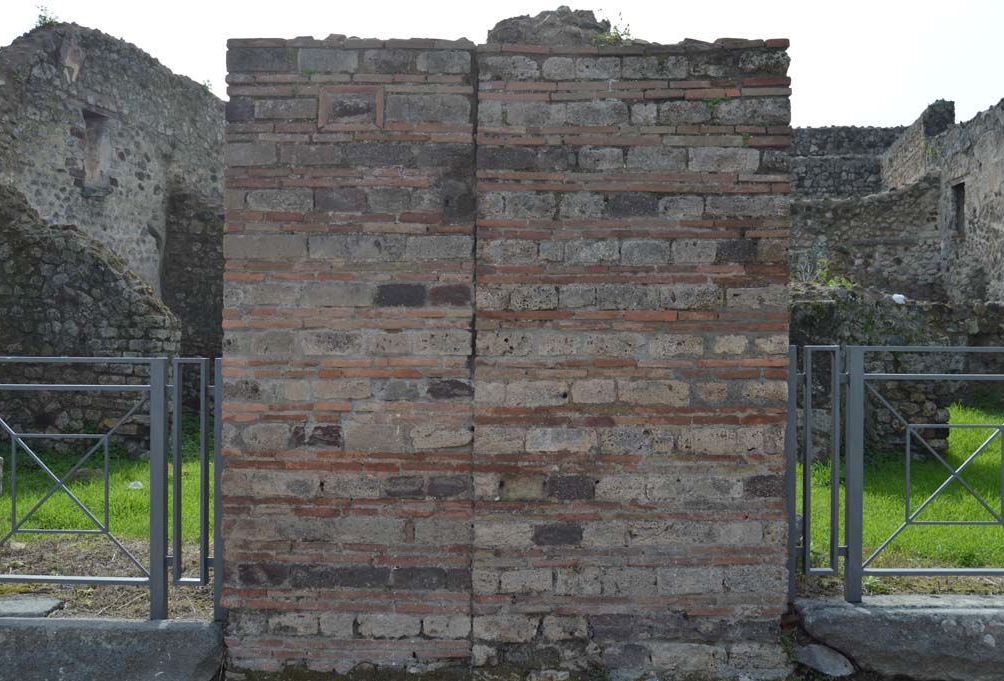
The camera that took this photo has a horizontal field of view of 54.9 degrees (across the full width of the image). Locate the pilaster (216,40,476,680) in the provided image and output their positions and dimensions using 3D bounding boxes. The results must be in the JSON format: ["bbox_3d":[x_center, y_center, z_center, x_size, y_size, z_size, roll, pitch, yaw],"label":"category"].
[{"bbox_3d":[-0.656,0.063,4.405,1.090,2.750,0.450,0,1,0],"label":"pilaster"}]

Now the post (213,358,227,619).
[{"bbox_3d":[-1.244,0.663,4.308,0.056,1.165,0.056,0,1,0],"label":"post"}]

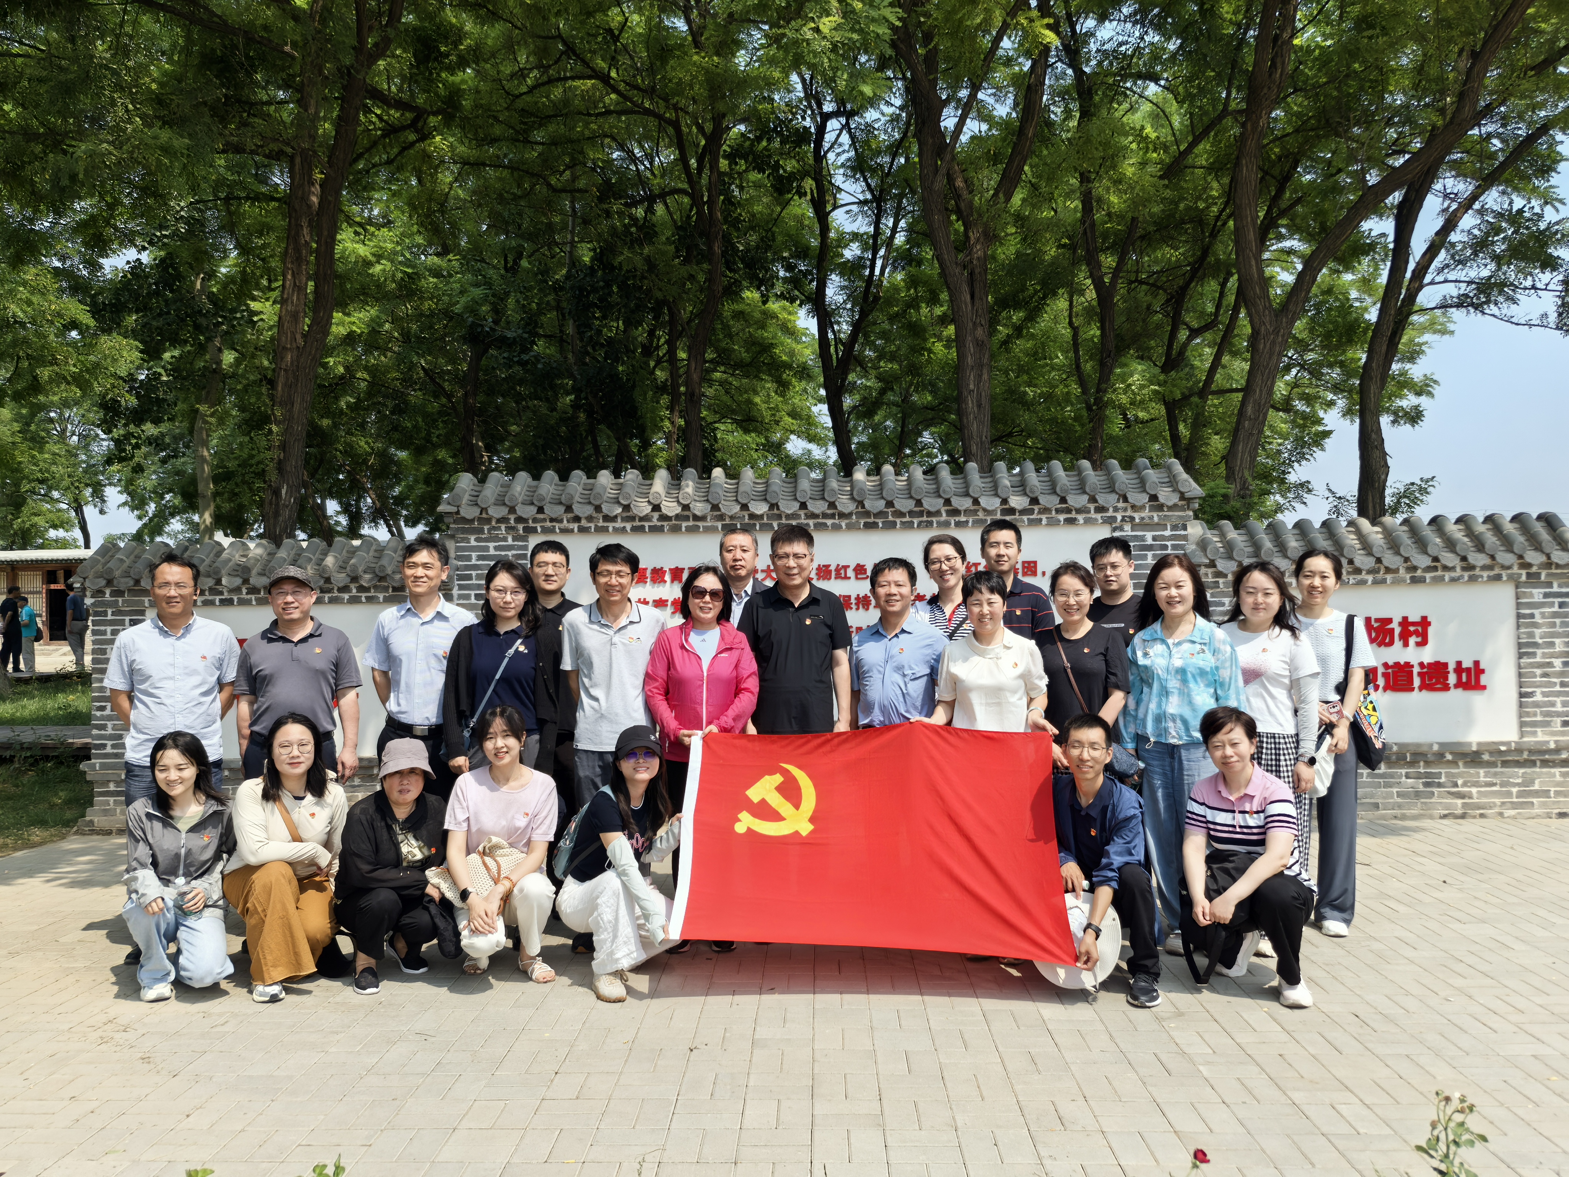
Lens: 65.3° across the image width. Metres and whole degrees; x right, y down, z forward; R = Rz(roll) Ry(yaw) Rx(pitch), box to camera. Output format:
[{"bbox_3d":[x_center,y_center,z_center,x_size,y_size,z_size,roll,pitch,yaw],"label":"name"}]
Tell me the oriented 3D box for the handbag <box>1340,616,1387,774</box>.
[{"bbox_3d":[2.520,0.454,5.330,0.130,0.660,0.340,-1,-1,38],"label":"handbag"}]

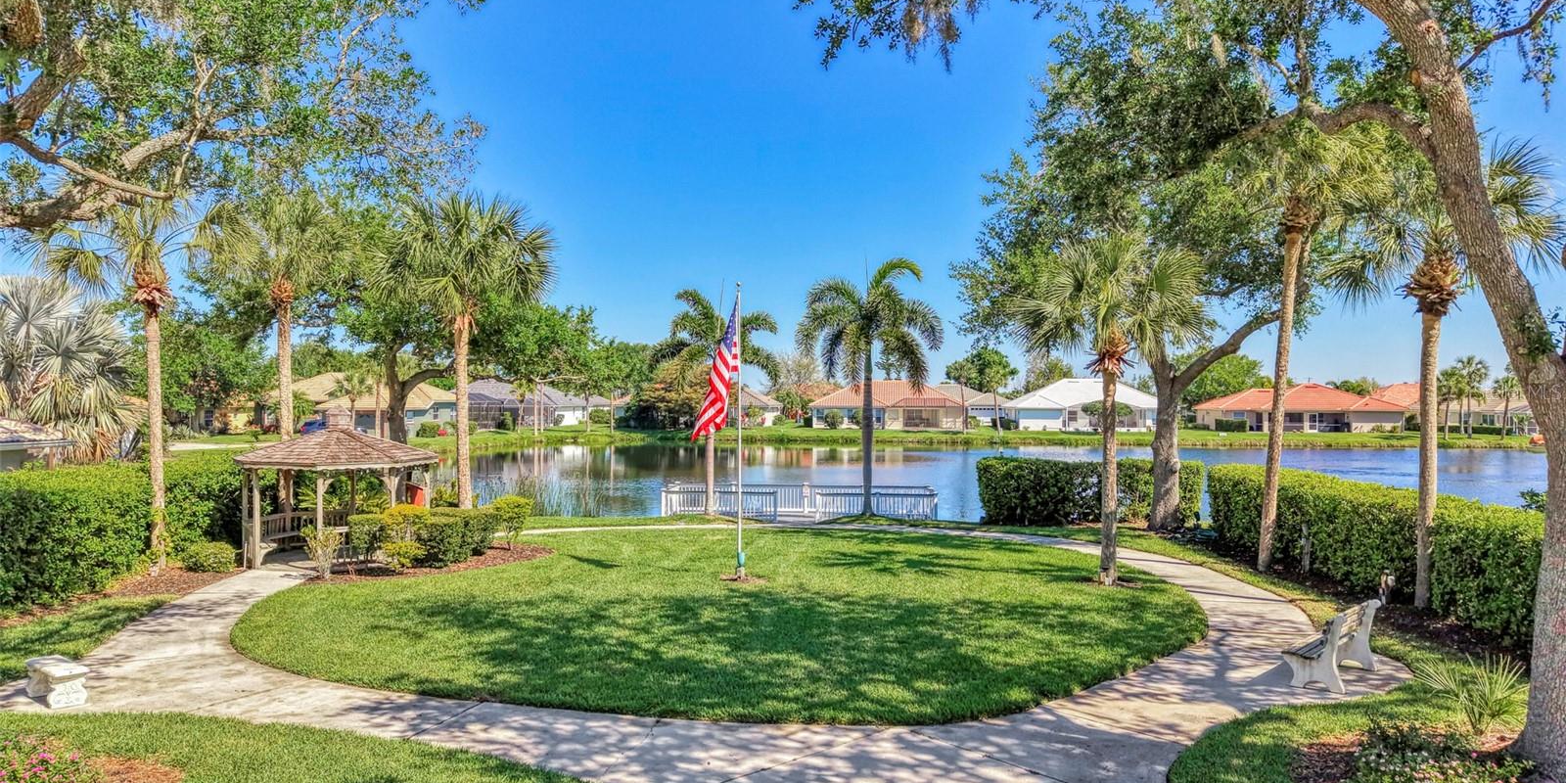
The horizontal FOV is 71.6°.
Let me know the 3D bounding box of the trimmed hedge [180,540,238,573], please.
[{"bbox_3d":[-11.890,3.423,22.500,1.200,0.650,1.100,0,0,0],"label":"trimmed hedge"}]

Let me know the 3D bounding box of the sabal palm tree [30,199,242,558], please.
[{"bbox_3d":[-13.709,-0.246,23.000,4.500,7.800,4.400,0,0,0],"label":"sabal palm tree"}]

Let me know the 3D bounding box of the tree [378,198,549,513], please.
[{"bbox_3d":[-8.101,-0.529,27.604,4.400,8.600,4.300,0,0,0],"label":"tree"}]

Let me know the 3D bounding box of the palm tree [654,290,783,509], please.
[{"bbox_3d":[-1.934,0.281,31.200,3.690,6.430,3.800,0,0,0],"label":"palm tree"}]

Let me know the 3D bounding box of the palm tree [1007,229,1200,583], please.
[{"bbox_3d":[6.181,0.350,20.700,3.760,6.650,3.600,0,0,0],"label":"palm tree"}]

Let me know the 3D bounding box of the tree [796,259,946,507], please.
[{"bbox_3d":[2.514,-0.158,31.200,4.220,7.380,4.100,0,0,0],"label":"tree"}]

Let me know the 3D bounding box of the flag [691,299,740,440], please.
[{"bbox_3d":[-1.338,-0.422,21.400,0.970,2.800,0.400,0,0,0],"label":"flag"}]

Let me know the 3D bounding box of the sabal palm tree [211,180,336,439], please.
[{"bbox_3d":[-13.109,-0.899,28.000,3.280,8.960,3.500,0,0,0],"label":"sabal palm tree"}]

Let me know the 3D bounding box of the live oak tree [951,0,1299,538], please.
[{"bbox_3d":[9.482,-3.465,30.000,9.800,14.400,9.600,0,0,0],"label":"live oak tree"}]

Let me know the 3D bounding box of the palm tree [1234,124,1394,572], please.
[{"bbox_3d":[10.941,-0.896,22.400,3.400,9.200,3.400,0,0,0],"label":"palm tree"}]

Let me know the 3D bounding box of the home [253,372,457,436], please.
[{"bbox_3d":[-42.300,1.263,106.994,18.800,6.000,15.000,0,0,0],"label":"home"}]

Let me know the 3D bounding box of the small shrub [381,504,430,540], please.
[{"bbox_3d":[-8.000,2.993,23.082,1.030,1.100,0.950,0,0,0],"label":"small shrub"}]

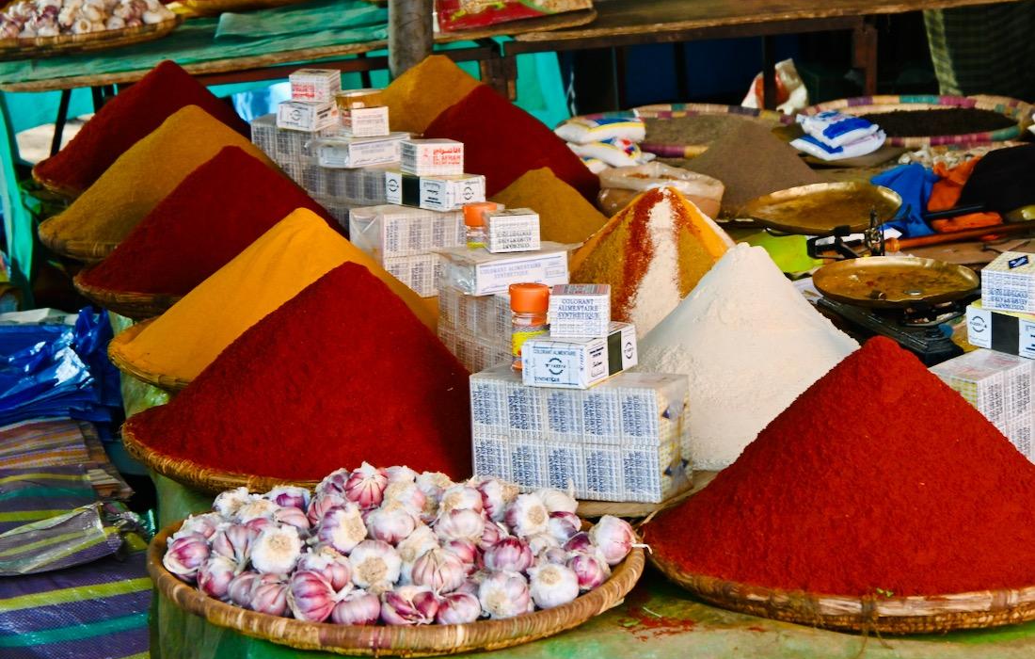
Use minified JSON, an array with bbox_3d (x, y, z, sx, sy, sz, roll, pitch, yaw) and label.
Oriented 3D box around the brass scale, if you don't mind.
[{"bbox_3d":[0.500,-0.097,3.020,0.230,0.170,0.540,-4,15,-12],"label":"brass scale"}]

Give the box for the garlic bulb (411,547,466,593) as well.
[{"bbox_3d":[-0.076,0.231,1.990,0.051,0.051,0.046,-8,52,11],"label":"garlic bulb"}]

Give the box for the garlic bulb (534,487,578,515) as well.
[{"bbox_3d":[0.042,0.197,2.326,0.048,0.049,0.048,19,24,0],"label":"garlic bulb"}]

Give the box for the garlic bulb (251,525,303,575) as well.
[{"bbox_3d":[-0.242,0.222,2.082,0.051,0.051,0.046,4,-20,-12],"label":"garlic bulb"}]

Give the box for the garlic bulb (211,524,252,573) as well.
[{"bbox_3d":[-0.285,0.218,2.070,0.046,0.046,0.047,-24,58,3],"label":"garlic bulb"}]

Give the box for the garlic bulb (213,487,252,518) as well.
[{"bbox_3d":[-0.316,0.194,2.299,0.046,0.046,0.045,12,-23,-28],"label":"garlic bulb"}]

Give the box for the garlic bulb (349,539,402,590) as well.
[{"bbox_3d":[-0.143,0.237,2.079,0.052,0.052,0.047,-1,18,-3],"label":"garlic bulb"}]

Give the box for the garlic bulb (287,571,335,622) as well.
[{"bbox_3d":[-0.196,0.253,1.965,0.046,0.050,0.050,-6,0,15],"label":"garlic bulb"}]

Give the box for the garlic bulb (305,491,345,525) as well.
[{"bbox_3d":[-0.196,0.184,2.120,0.046,0.044,0.046,0,15,0],"label":"garlic bulb"}]

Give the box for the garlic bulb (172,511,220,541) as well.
[{"bbox_3d":[-0.348,0.216,2.246,0.050,0.044,0.050,0,12,0],"label":"garlic bulb"}]

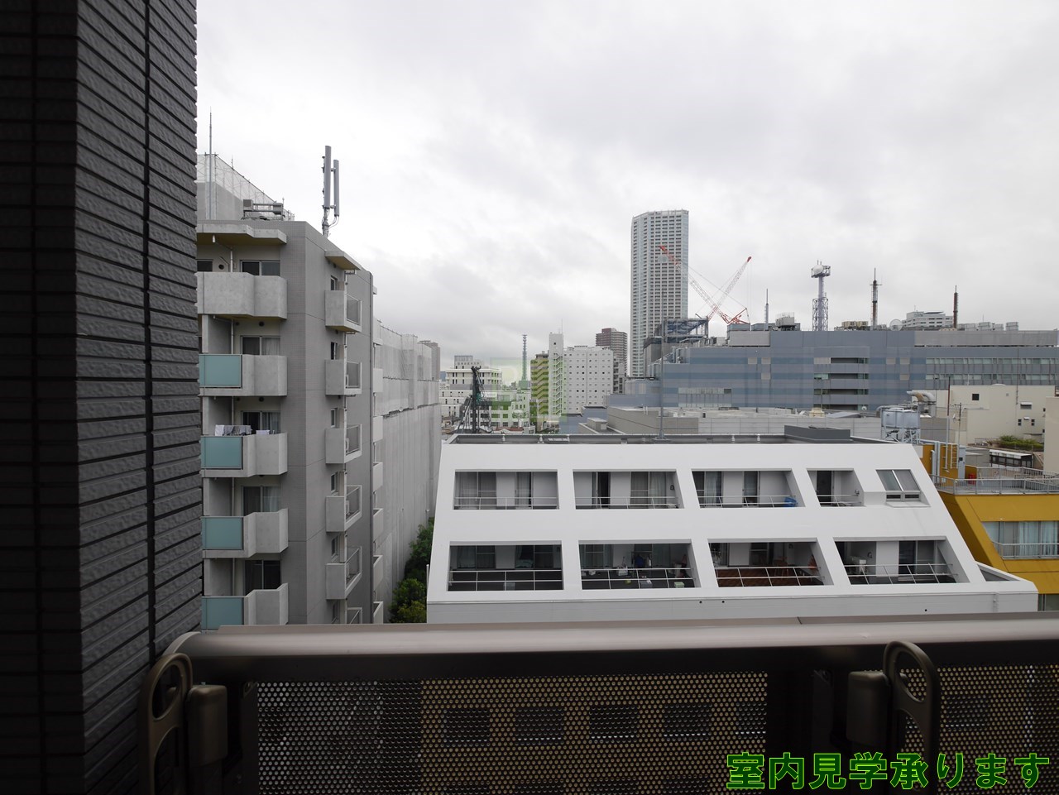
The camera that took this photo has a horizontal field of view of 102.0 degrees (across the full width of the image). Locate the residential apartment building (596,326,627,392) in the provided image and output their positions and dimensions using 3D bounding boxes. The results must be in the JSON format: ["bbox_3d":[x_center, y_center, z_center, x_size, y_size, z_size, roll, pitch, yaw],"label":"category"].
[{"bbox_3d":[101.650,-35.530,528.550,35.000,97.000,32.000,0,1,-3],"label":"residential apartment building"}]

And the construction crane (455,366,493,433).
[{"bbox_3d":[-15.408,4.681,120.000,10.000,27.500,6.000,0,1,-2],"label":"construction crane"}]

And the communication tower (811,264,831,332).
[{"bbox_3d":[88.482,-30.227,130.000,4.600,22.000,4.500,0,1,-2],"label":"communication tower"}]

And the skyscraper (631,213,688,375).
[{"bbox_3d":[123.895,-78.817,410.000,50.000,184.500,46.000,0,1,9],"label":"skyscraper"}]

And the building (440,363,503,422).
[{"bbox_3d":[-30.462,-0.225,227.000,33.000,35.500,18.000,0,1,-2],"label":"building"}]

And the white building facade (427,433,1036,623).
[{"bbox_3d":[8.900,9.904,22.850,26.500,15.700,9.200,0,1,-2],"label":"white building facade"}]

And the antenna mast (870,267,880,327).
[{"bbox_3d":[105.049,-29.302,130.000,2.200,19.700,2.200,0,1,-2],"label":"antenna mast"}]

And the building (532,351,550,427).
[{"bbox_3d":[5.865,-1.686,225.000,10.500,41.800,14.000,0,1,-2],"label":"building"}]

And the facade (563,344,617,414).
[{"bbox_3d":[29.406,-2.780,213.000,25.000,44.500,15.000,0,1,-3],"label":"facade"}]

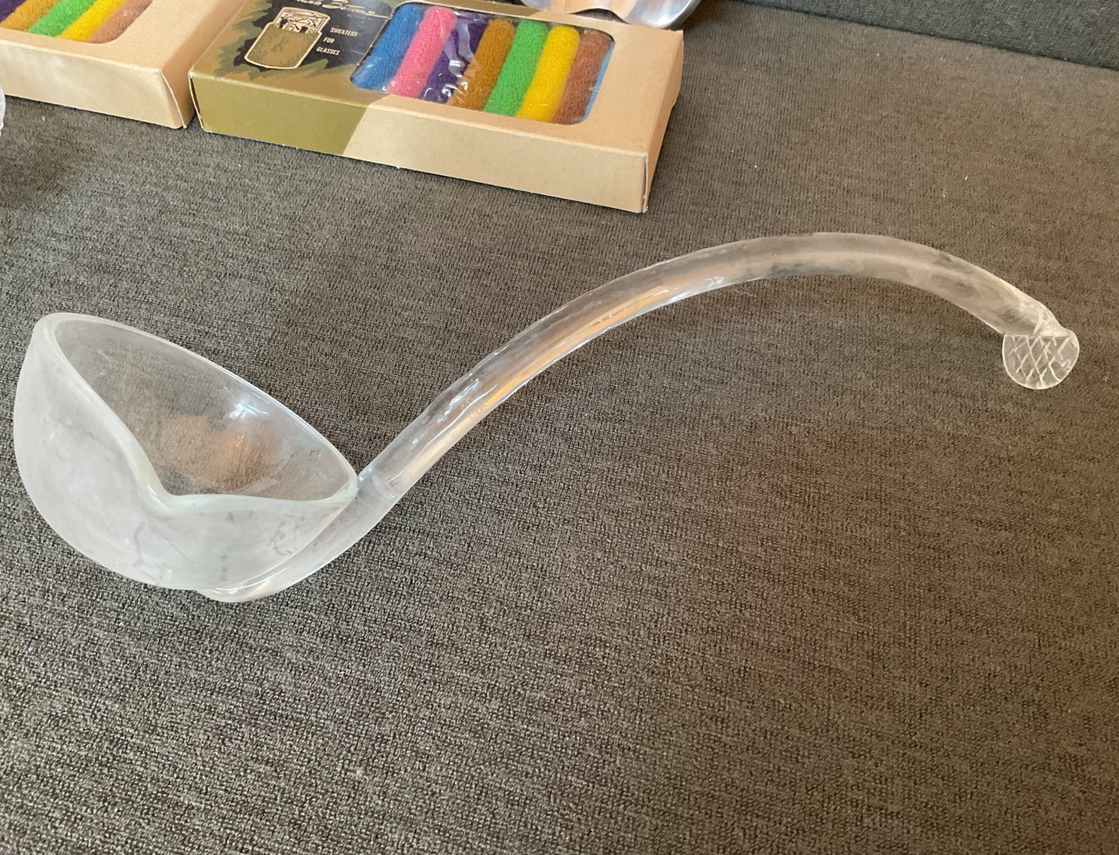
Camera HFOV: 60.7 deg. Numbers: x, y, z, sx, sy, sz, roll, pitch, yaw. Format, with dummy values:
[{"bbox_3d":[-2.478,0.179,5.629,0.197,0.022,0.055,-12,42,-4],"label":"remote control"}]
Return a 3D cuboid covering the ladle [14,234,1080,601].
[{"bbox_3d":[0.016,-0.008,0.315,0.348,0.098,0.102,-9,20,-14],"label":"ladle"}]

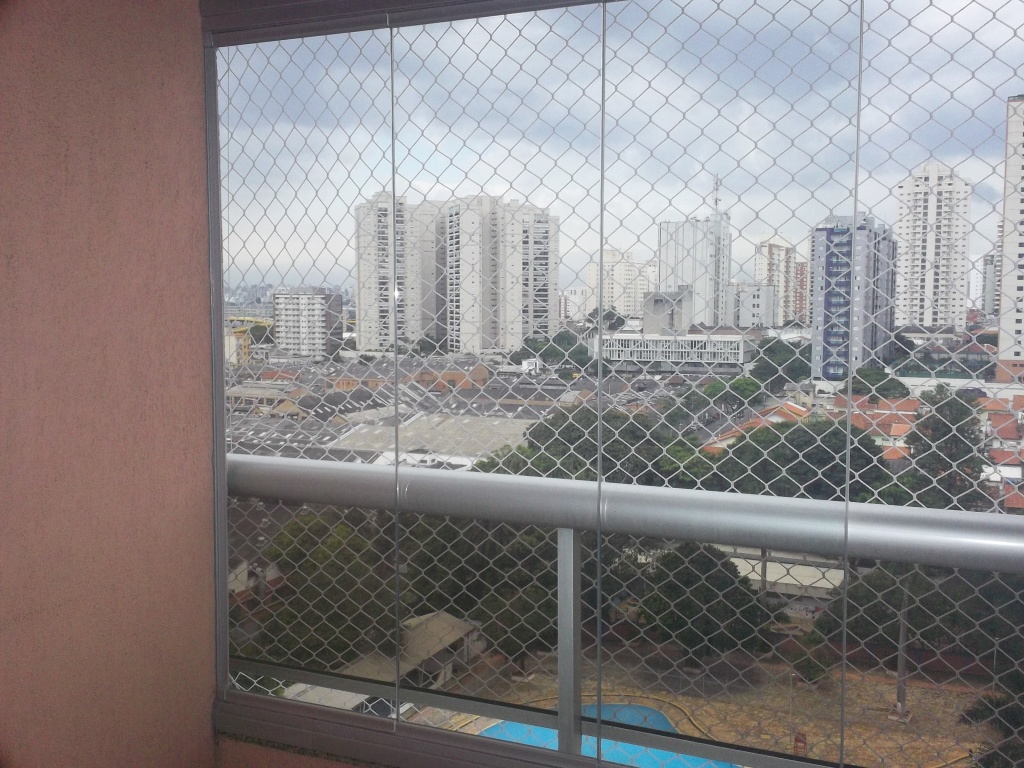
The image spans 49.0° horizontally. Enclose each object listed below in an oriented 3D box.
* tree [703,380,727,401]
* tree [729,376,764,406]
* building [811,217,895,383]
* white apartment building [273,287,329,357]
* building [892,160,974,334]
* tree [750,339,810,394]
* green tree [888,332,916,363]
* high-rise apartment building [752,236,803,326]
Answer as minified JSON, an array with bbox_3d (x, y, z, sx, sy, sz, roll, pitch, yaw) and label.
[{"bbox_3d":[47.200,1.840,262.000,5.500,5.200,5.500,1,5,10],"label":"tree"},{"bbox_3d":[53.810,1.880,258.000,8.000,7.300,8.000,1,5,12],"label":"tree"},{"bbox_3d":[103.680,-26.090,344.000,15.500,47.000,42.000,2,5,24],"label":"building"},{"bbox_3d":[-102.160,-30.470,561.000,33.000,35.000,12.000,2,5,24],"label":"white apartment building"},{"bbox_3d":[183.100,-58.220,490.000,29.500,72.000,21.000,2,5,24],"label":"building"},{"bbox_3d":[73.640,-5.000,308.000,15.800,14.800,14.000,1,5,13],"label":"tree"},{"bbox_3d":[133.560,-12.590,385.000,9.400,10.600,9.000,2,5,19],"label":"green tree"},{"bbox_3d":[147.570,-56.090,628.000,18.000,52.000,36.000,2,5,24],"label":"high-rise apartment building"}]

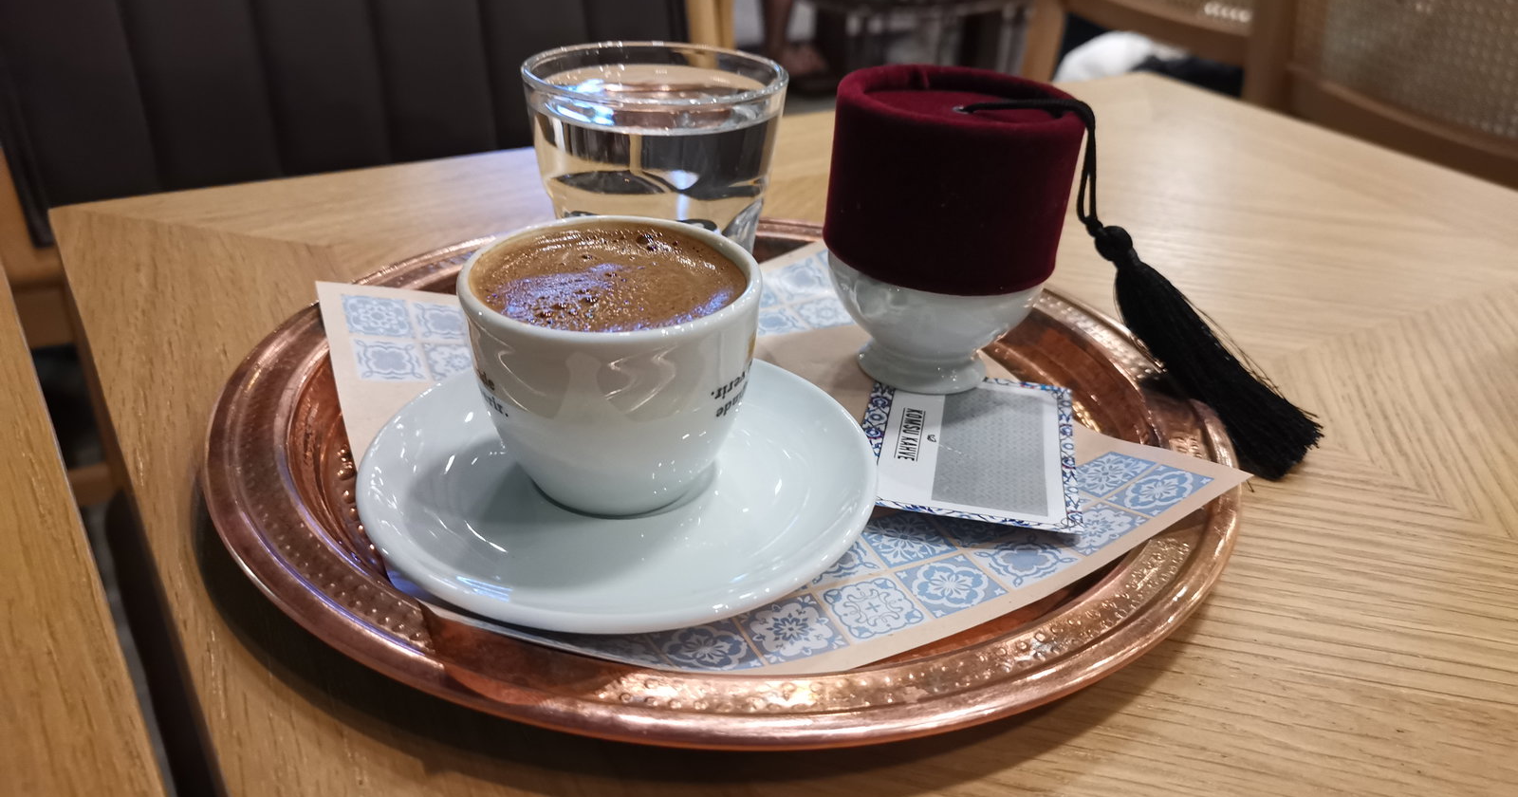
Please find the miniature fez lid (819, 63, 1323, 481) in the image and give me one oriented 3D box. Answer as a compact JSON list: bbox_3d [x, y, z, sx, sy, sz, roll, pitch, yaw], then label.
[{"bbox_3d":[0.091,-0.039,0.344,0.153,0.086,0.072,17,32,23],"label":"miniature fez lid"}]

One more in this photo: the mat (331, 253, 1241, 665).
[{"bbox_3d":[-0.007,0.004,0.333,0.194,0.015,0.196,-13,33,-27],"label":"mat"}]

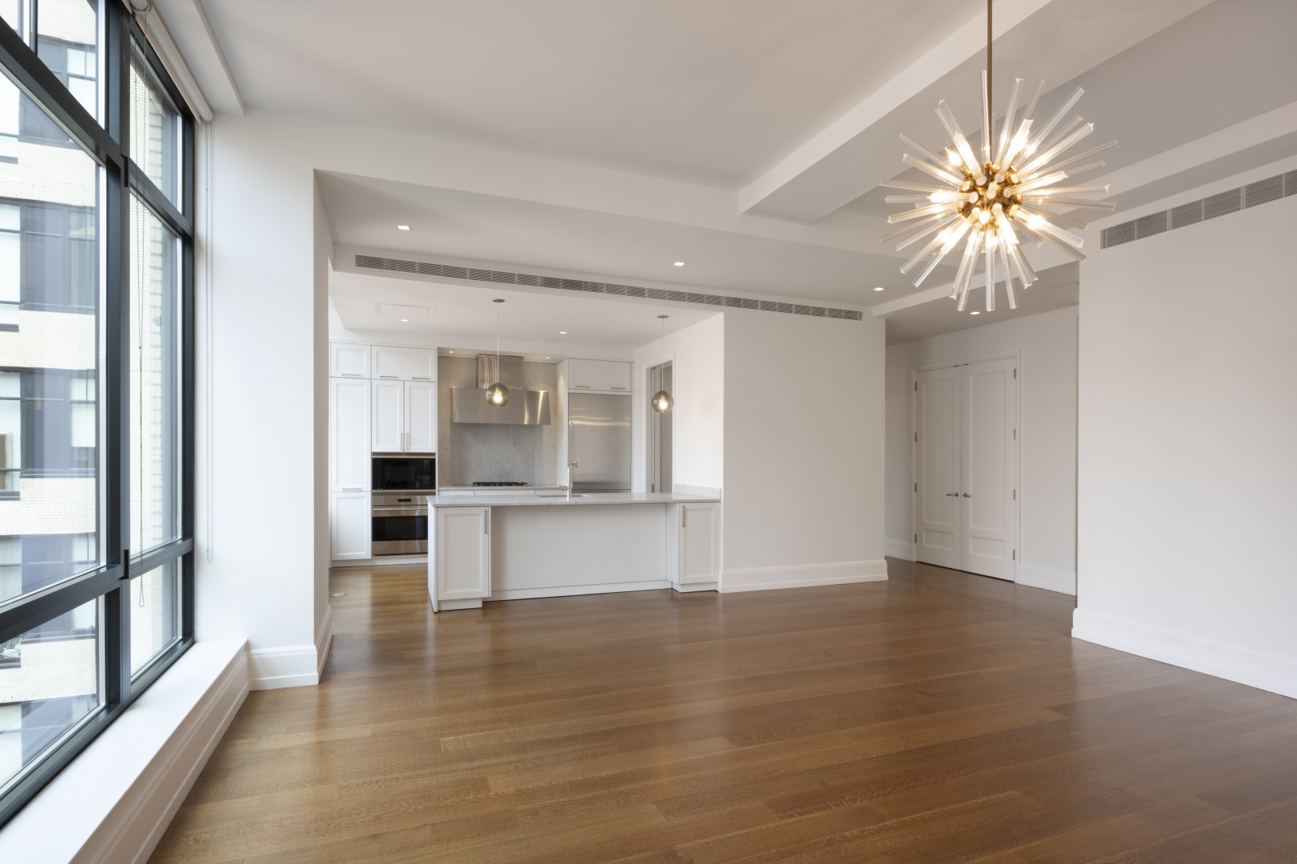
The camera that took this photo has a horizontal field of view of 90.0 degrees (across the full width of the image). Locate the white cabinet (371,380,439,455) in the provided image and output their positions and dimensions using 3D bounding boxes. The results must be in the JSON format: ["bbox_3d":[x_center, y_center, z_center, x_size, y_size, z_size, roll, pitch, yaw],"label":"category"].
[{"bbox_3d":[-3.147,-0.183,8.360,0.747,0.888,0.600,0,-1,-21],"label":"white cabinet"}]

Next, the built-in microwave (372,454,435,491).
[{"bbox_3d":[-3.138,0.527,8.337,0.742,0.457,0.550,0,-1,-21],"label":"built-in microwave"}]

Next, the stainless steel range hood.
[{"bbox_3d":[-1.982,-0.548,8.659,1.241,0.910,0.603,1,-2,-21],"label":"stainless steel range hood"}]

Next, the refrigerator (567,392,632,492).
[{"bbox_3d":[-0.778,0.563,9.294,0.914,2.158,0.620,0,-1,-21],"label":"refrigerator"}]

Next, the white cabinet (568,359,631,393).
[{"bbox_3d":[-0.774,-0.764,9.285,0.914,0.453,0.600,0,-1,-21],"label":"white cabinet"}]

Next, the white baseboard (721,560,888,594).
[{"bbox_3d":[1.683,1.511,6.793,2.040,0.216,0.030,1,-2,-21],"label":"white baseboard"}]

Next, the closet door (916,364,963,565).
[{"bbox_3d":[3.566,0.440,7.938,0.050,2.406,0.698,0,-1,-21],"label":"closet door"}]

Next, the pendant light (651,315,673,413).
[{"bbox_3d":[0.145,-0.685,6.570,0.225,0.986,0.225,0,-1,0],"label":"pendant light"}]

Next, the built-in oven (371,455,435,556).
[{"bbox_3d":[-3.147,0.918,8.360,0.742,1.238,0.600,0,-1,-21],"label":"built-in oven"}]

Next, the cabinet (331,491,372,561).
[{"bbox_3d":[-3.652,1.131,8.019,0.431,0.814,0.623,1,-2,-21],"label":"cabinet"}]

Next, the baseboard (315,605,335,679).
[{"bbox_3d":[-2.172,1.407,4.353,0.030,0.226,1.095,1,-2,-21],"label":"baseboard"}]

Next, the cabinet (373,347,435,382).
[{"bbox_3d":[-3.091,-0.819,8.217,0.734,0.410,0.623,1,-2,-21],"label":"cabinet"}]

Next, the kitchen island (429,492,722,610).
[{"bbox_3d":[-0.784,1.138,6.585,2.714,0.920,1.186,1,-2,-21],"label":"kitchen island"}]

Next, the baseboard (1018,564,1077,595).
[{"bbox_3d":[4.099,1.518,6.677,0.030,0.221,0.623,1,-2,-21],"label":"baseboard"}]

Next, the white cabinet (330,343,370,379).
[{"bbox_3d":[-3.642,-0.831,8.004,0.431,0.406,0.623,1,-2,-21],"label":"white cabinet"}]

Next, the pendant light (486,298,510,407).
[{"bbox_3d":[-1.385,-0.727,5.970,0.218,0.994,0.218,0,-1,-21],"label":"pendant light"}]

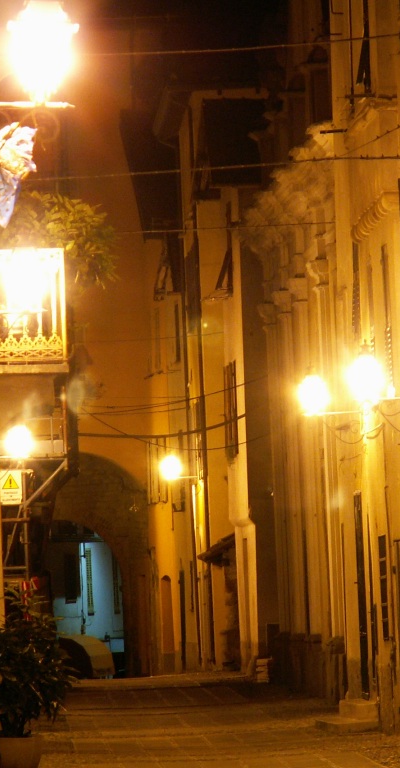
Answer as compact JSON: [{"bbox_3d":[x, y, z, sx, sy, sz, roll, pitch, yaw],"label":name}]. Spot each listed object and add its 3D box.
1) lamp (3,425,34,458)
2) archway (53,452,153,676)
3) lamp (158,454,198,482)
[{"bbox_3d":[-3.000,0.956,117.000,0.440,0.620,0.440,-2,-2,-2],"label":"lamp"},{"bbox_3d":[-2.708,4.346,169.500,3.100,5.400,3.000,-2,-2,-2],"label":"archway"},{"bbox_3d":[-0.479,1.840,157.000,0.880,0.660,0.420,-2,-2,-2],"label":"lamp"}]

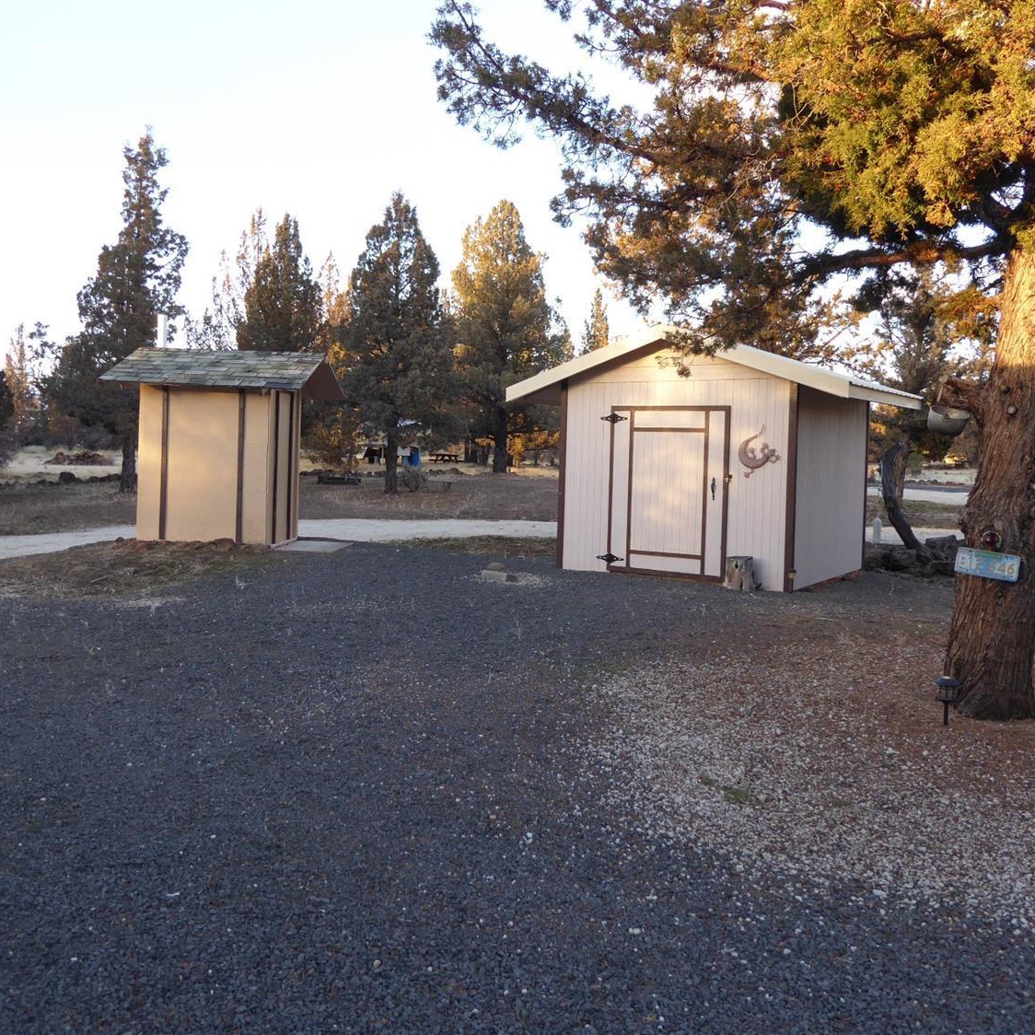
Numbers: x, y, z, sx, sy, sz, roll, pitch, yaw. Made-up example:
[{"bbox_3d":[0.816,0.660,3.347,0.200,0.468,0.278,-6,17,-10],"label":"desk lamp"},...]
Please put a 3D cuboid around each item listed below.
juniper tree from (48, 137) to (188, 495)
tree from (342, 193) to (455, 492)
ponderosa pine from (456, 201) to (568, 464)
[{"bbox_3d":[-12.115,-6.172,29.088,4.200,10.789,4.200,1,4,0],"label":"juniper tree"},{"bbox_3d":[-3.968,-5.733,31.855,3.800,9.869,3.800,1,4,0],"label":"tree"},{"bbox_3d":[-0.370,-9.435,50.515,6.000,14.317,6.000,1,4,0],"label":"ponderosa pine"}]

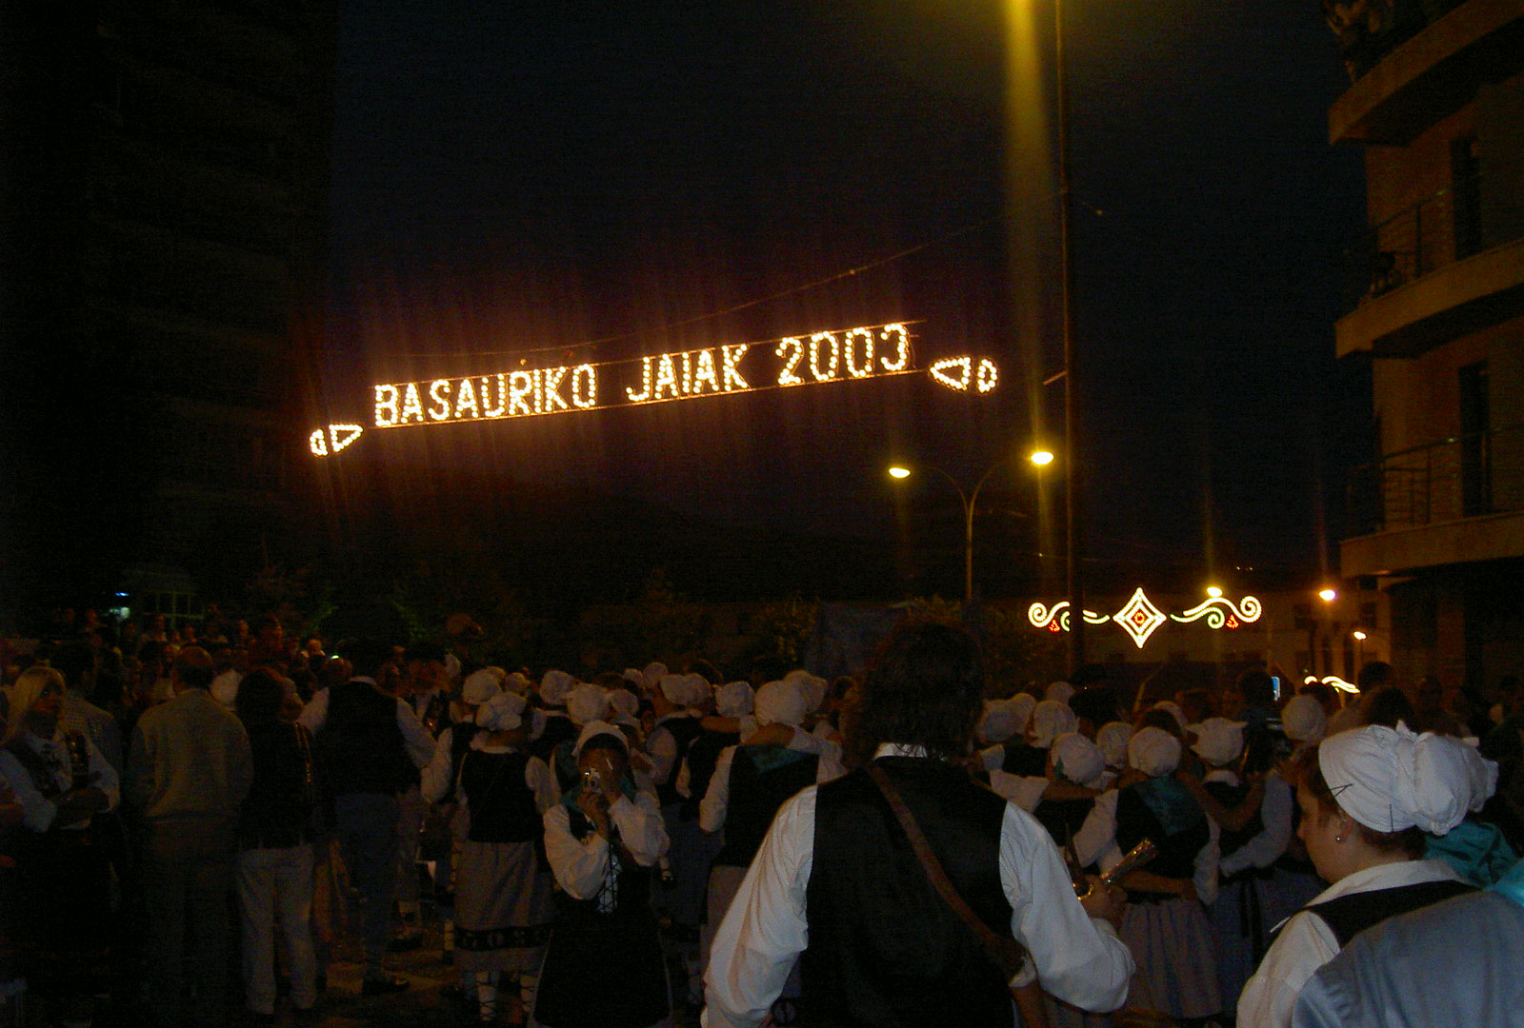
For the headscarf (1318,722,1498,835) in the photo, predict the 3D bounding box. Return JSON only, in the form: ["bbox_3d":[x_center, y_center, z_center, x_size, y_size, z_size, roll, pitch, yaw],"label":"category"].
[{"bbox_3d":[0.997,0.409,2.650,0.200,0.180,0.270,5,-7,-38],"label":"headscarf"}]

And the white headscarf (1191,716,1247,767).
[{"bbox_3d":[1.854,0.914,6.900,0.200,0.200,0.230,1,-6,0],"label":"white headscarf"}]

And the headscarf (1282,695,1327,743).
[{"bbox_3d":[2.306,0.873,7.300,0.190,0.200,0.230,2,-6,-15],"label":"headscarf"}]

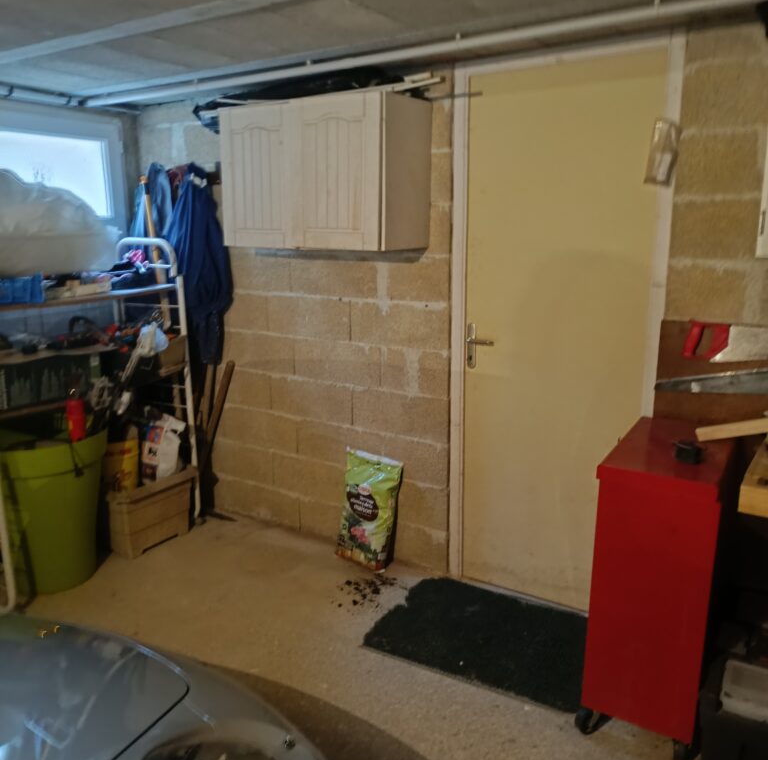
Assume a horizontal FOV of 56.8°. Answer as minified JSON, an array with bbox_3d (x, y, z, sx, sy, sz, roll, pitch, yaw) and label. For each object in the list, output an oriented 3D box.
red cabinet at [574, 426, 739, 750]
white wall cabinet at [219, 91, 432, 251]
[{"bbox_3d":[0.882,0.632,2.252,0.315,0.880,0.550,8,16,31],"label":"red cabinet"},{"bbox_3d":[-0.245,-0.823,2.898,0.805,0.553,0.340,8,16,32],"label":"white wall cabinet"}]

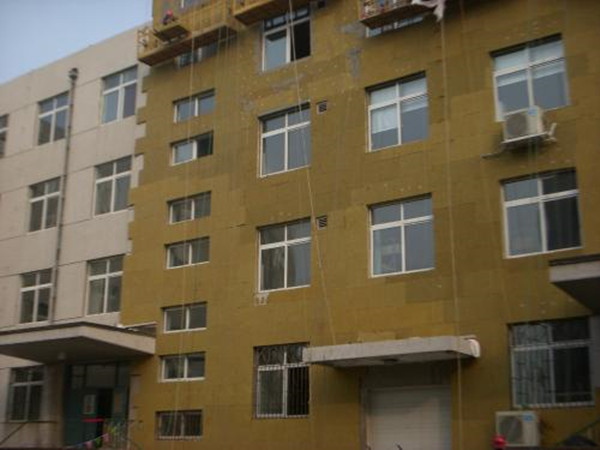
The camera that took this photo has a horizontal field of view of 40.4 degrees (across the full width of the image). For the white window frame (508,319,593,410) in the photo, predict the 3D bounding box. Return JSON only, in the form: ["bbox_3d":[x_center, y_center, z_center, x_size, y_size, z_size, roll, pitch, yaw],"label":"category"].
[{"bbox_3d":[5.701,3.113,18.316,1.817,1.910,0.120,-11,-20,32],"label":"white window frame"}]

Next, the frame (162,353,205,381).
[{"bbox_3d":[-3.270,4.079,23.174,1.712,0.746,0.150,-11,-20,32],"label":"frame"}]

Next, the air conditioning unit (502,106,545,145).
[{"bbox_3d":[5.152,-2.275,18.791,0.780,0.590,0.300,-11,-20,32],"label":"air conditioning unit"}]

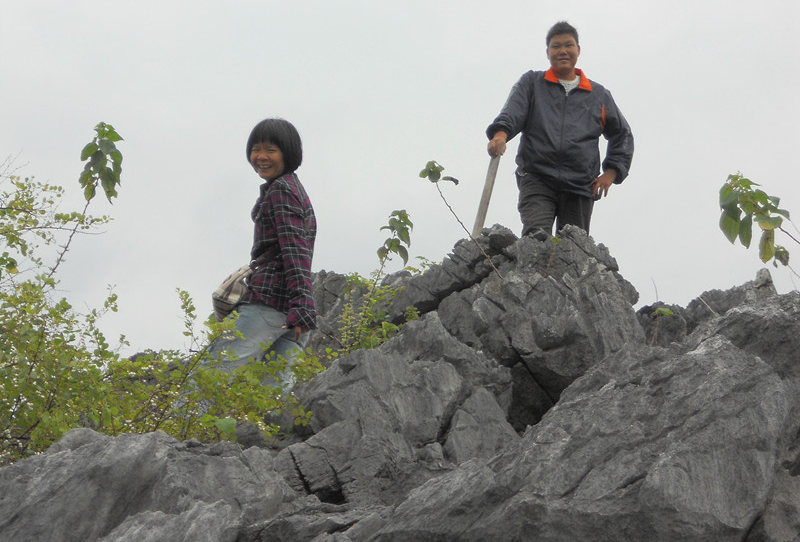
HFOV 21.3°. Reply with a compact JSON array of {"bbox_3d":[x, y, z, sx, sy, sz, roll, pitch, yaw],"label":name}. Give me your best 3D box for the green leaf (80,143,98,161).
[{"bbox_3d":[-1.008,-0.385,6.900,0.058,0.058,0.035,0,-11,0],"label":"green leaf"}]

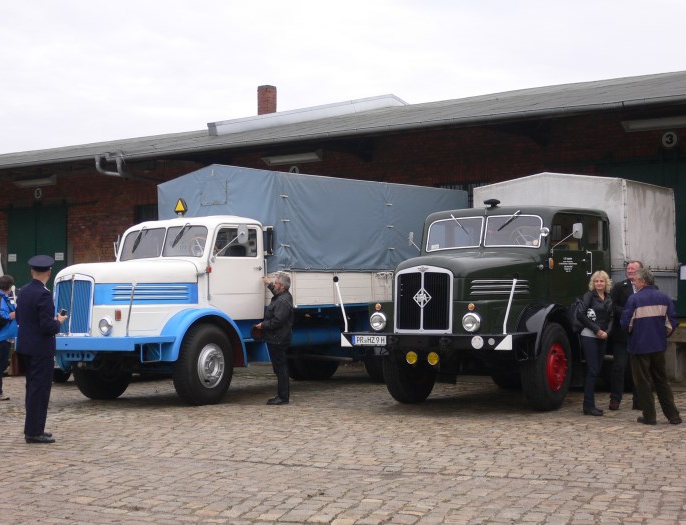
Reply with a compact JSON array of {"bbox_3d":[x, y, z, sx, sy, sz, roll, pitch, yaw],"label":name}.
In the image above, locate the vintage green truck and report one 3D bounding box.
[{"bbox_3d":[2.560,0.284,17.241,2.450,3.180,5.750,-1,-1,34],"label":"vintage green truck"}]

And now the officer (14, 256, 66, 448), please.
[{"bbox_3d":[-3.111,0.881,12.768,0.440,1.908,0.470,0,-1,-41],"label":"officer"}]

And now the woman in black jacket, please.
[{"bbox_3d":[3.029,0.963,14.767,0.460,1.710,0.350,0,-1,-34],"label":"woman in black jacket"}]

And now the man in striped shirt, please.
[{"bbox_3d":[3.439,0.940,13.817,0.560,1.746,0.380,0,-1,-23],"label":"man in striped shirt"}]

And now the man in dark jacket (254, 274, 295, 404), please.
[{"bbox_3d":[-0.909,1.020,16.617,0.500,1.756,0.480,-1,-1,9],"label":"man in dark jacket"}]

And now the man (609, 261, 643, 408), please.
[{"bbox_3d":[3.528,0.900,15.218,0.520,1.836,0.350,-1,-1,-12],"label":"man"}]

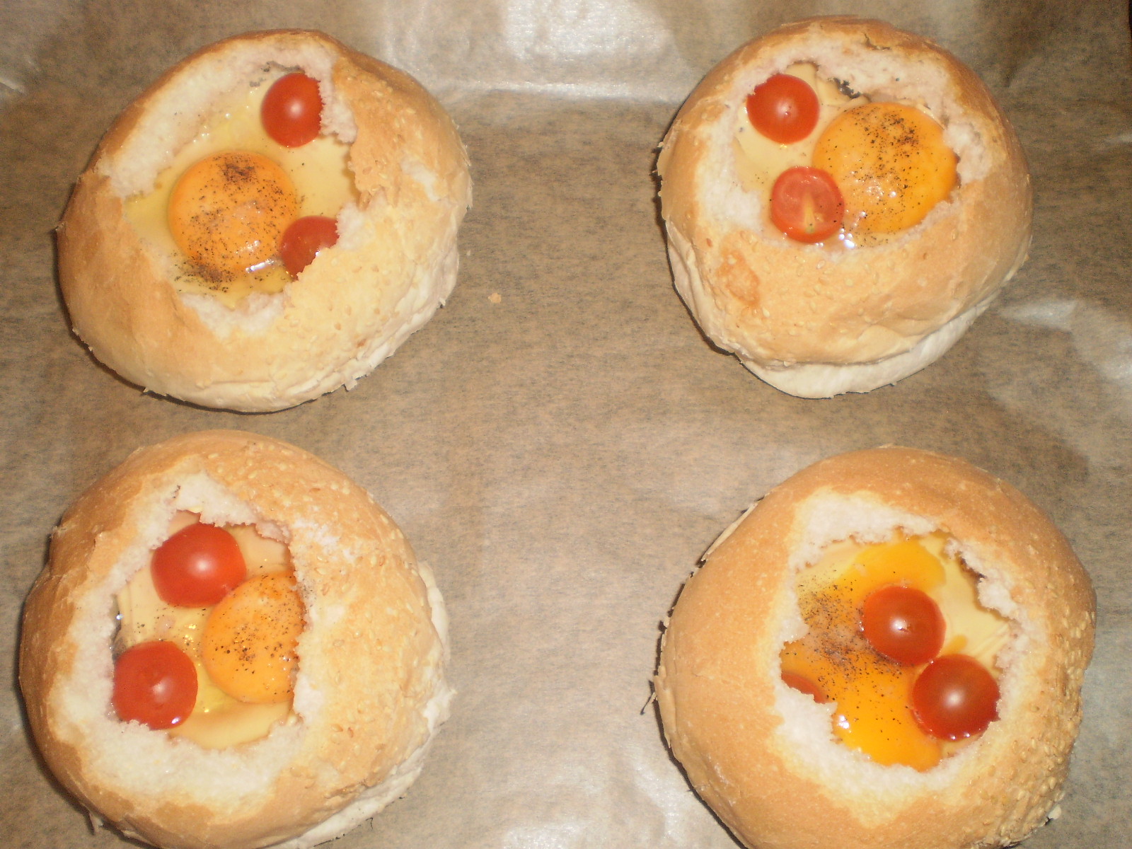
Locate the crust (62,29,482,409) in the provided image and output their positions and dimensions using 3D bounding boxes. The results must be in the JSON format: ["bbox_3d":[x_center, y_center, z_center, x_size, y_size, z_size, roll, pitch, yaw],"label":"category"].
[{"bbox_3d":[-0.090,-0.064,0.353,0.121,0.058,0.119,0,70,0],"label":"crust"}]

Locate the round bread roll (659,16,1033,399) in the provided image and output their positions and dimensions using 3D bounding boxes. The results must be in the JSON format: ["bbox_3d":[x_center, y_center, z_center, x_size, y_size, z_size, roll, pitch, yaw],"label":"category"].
[{"bbox_3d":[0.084,-0.069,0.355,0.112,0.060,0.118,0,70,0],"label":"round bread roll"}]

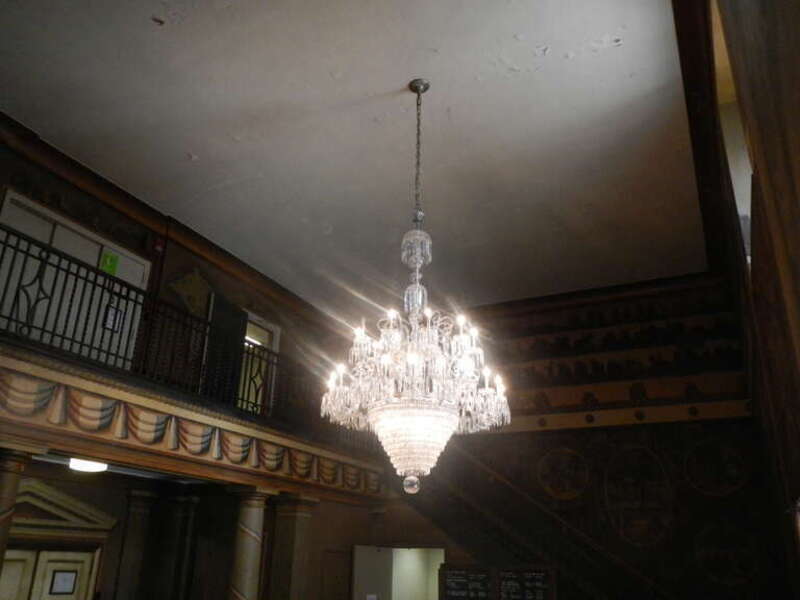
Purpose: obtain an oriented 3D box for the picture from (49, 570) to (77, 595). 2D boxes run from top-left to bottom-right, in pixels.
[{"bbox_3d":[-3.877,3.265,7.480,0.025,0.250,0.322,-9,-24,24],"label":"picture"}]

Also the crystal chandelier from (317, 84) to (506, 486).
[{"bbox_3d":[0.155,-0.343,6.243,1.660,4.252,1.660,1,-22,0],"label":"crystal chandelier"}]

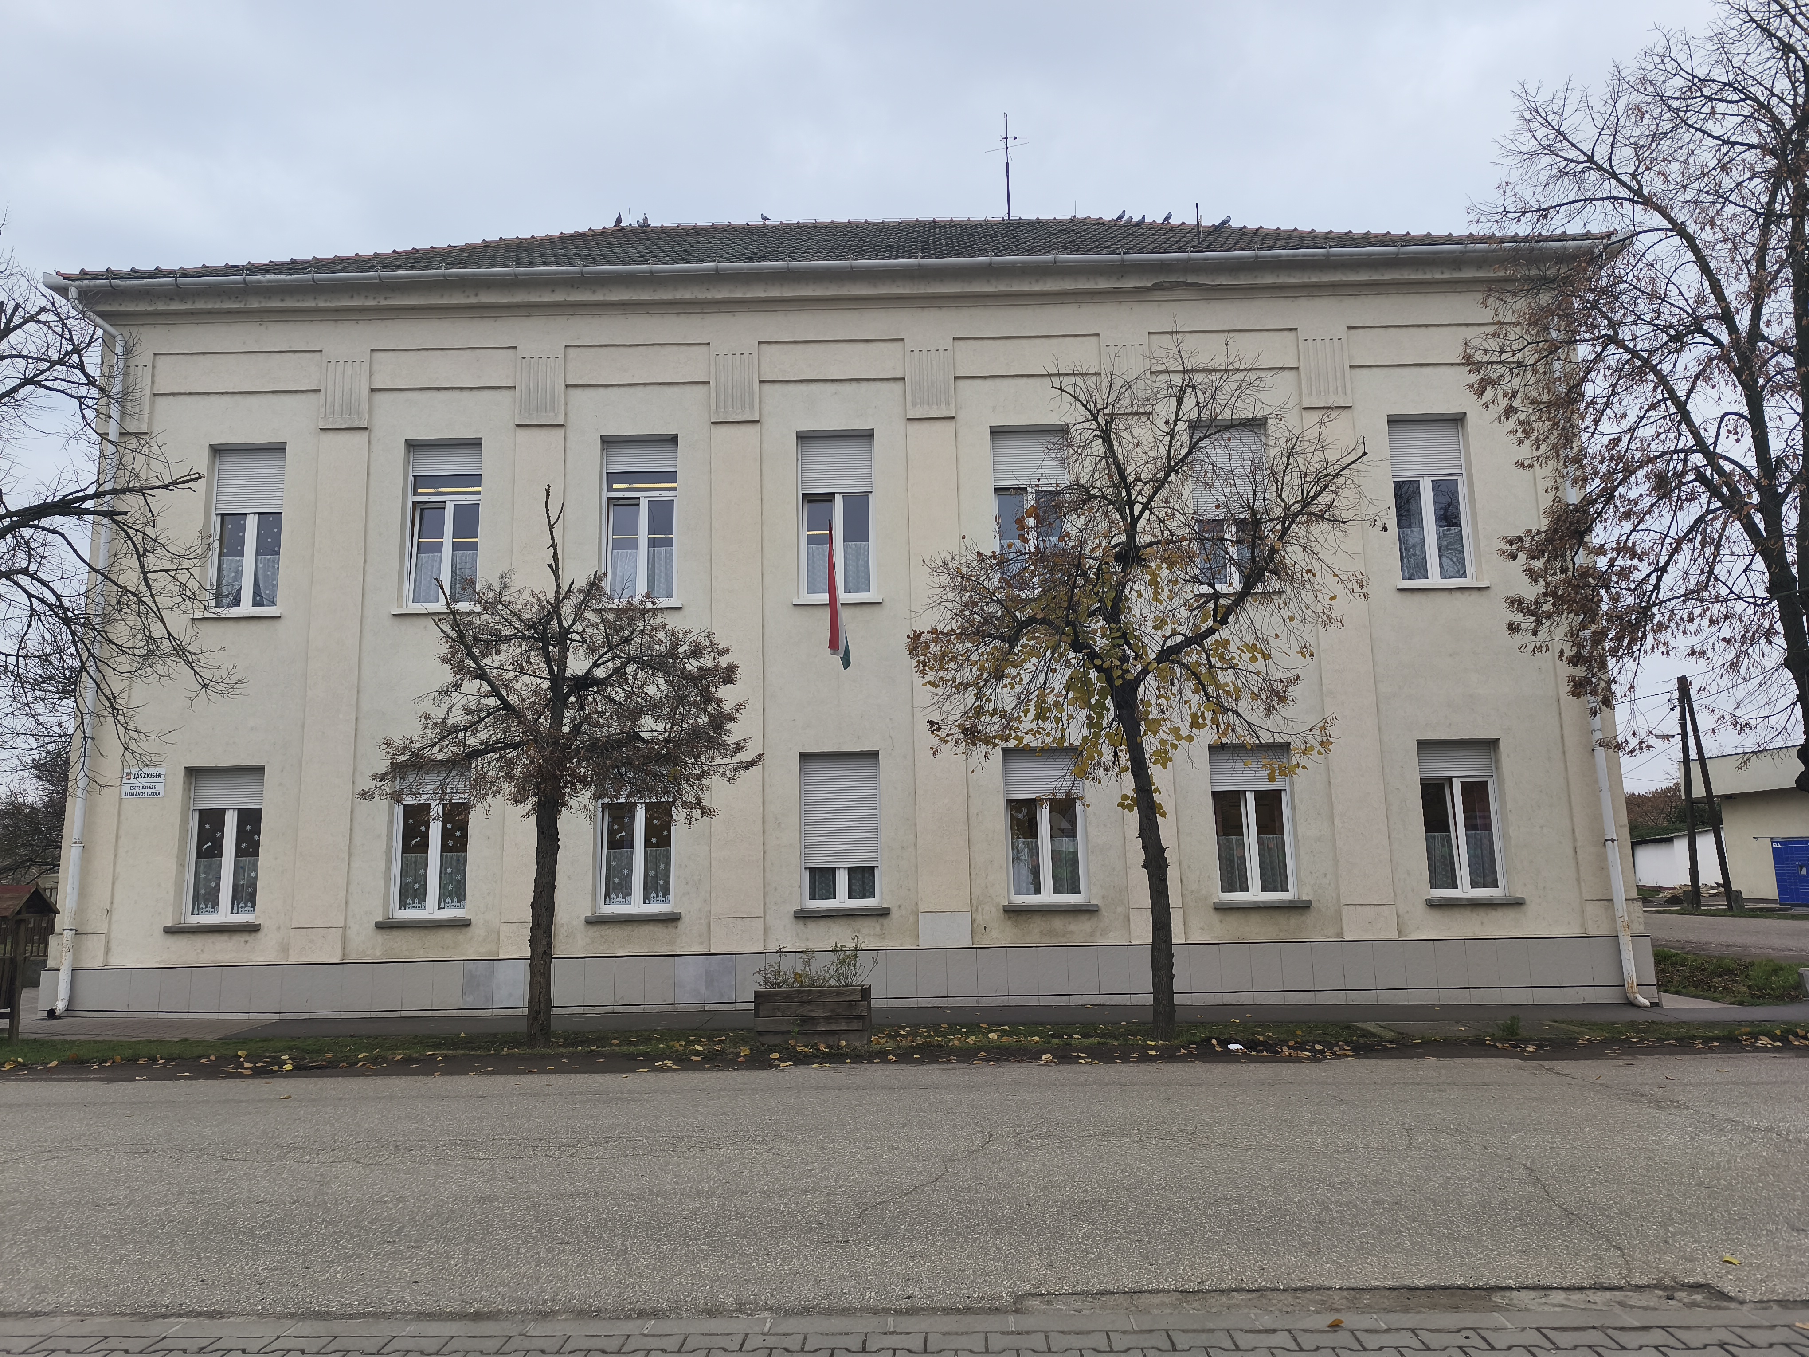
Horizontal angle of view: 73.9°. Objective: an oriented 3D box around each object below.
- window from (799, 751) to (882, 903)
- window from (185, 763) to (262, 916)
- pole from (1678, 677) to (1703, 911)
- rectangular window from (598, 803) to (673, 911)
[{"bbox_3d":[-0.828,1.948,15.594,1.031,1.967,0.160,-1,-10,0],"label":"window"},{"bbox_3d":[-8.809,2.147,15.566,1.045,1.989,0.160,-1,-10,0],"label":"window"},{"bbox_3d":[26.188,3.773,40.226,0.280,7.693,0.280,2,-9,1],"label":"pole"},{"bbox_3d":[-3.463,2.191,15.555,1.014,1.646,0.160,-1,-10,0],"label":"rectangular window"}]

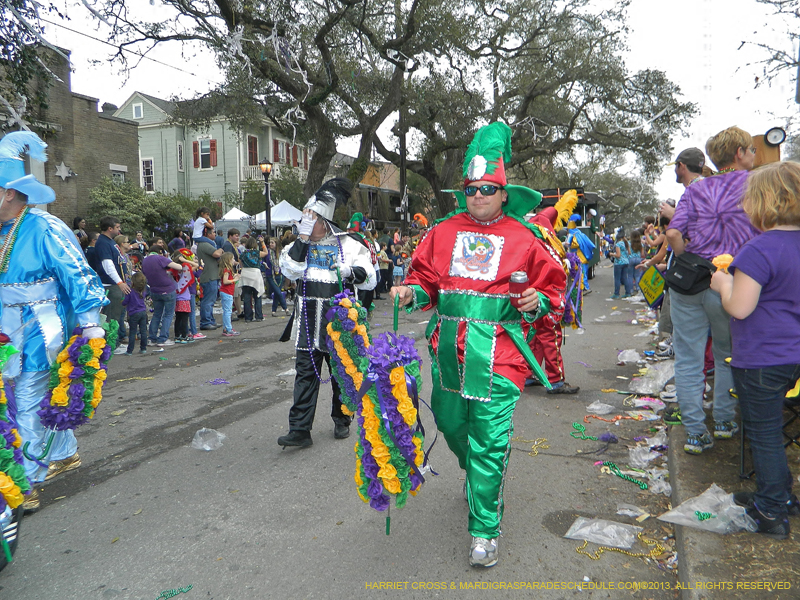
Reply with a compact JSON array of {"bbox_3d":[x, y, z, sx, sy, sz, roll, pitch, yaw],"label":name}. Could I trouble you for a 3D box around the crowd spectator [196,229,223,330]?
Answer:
[{"bbox_3d":[-3.313,-0.378,10.041,0.380,1.749,0.520,-2,6,-13],"label":"crowd spectator"}]

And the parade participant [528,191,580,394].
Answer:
[{"bbox_3d":[1.398,-0.077,5.379,0.600,1.870,0.620,-2,6,-13],"label":"parade participant"}]

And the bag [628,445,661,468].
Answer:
[{"bbox_3d":[1.614,1.043,3.814,0.200,0.080,0.170,0,6,6],"label":"bag"}]

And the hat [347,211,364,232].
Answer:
[{"bbox_3d":[-0.727,-1.275,9.383,0.280,0.340,0.240,-4,6,-24],"label":"hat"}]

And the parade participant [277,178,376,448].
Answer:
[{"bbox_3d":[-0.542,0.086,4.131,0.680,1.880,0.550,1,6,22],"label":"parade participant"}]

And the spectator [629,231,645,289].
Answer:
[{"bbox_3d":[6.209,-0.995,15.095,0.440,1.631,0.300,-2,6,-14],"label":"spectator"}]

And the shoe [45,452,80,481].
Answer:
[{"bbox_3d":[-2.107,1.001,3.559,0.110,0.125,0.300,2,6,23],"label":"shoe"}]

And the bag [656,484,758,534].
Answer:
[{"bbox_3d":[1.371,0.926,2.543,0.460,0.080,0.300,-4,7,-30],"label":"bag"}]

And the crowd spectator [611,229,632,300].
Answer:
[{"bbox_3d":[5.427,-0.894,14.082,0.380,1.661,0.480,5,8,41],"label":"crowd spectator"}]

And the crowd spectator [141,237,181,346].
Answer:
[{"bbox_3d":[-3.480,-0.113,8.382,0.420,1.520,0.550,-6,8,-45],"label":"crowd spectator"}]

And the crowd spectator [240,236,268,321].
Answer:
[{"bbox_3d":[-2.779,-0.408,11.003,0.520,1.593,0.360,2,7,21],"label":"crowd spectator"}]

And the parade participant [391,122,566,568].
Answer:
[{"bbox_3d":[0.369,0.173,2.575,0.740,1.870,0.660,1,6,14],"label":"parade participant"}]

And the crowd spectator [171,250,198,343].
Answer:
[{"bbox_3d":[-3.237,-0.059,8.643,0.380,1.360,0.420,-4,7,-37],"label":"crowd spectator"}]

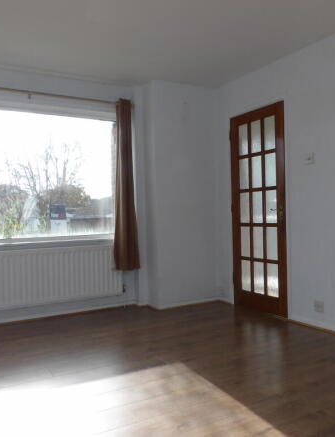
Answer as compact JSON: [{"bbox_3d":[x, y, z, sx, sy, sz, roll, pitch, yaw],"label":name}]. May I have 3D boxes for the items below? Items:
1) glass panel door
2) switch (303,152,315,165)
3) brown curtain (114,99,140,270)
[{"bbox_3d":[0.883,-0.071,3.988,0.045,1.970,0.768,-2,1,-29],"label":"glass panel door"},{"bbox_3d":[1.179,-0.506,3.386,0.016,0.090,0.090,-2,1,-29],"label":"switch"},{"bbox_3d":[-0.436,-0.339,4.213,0.240,1.750,0.130,-2,1,-29],"label":"brown curtain"}]

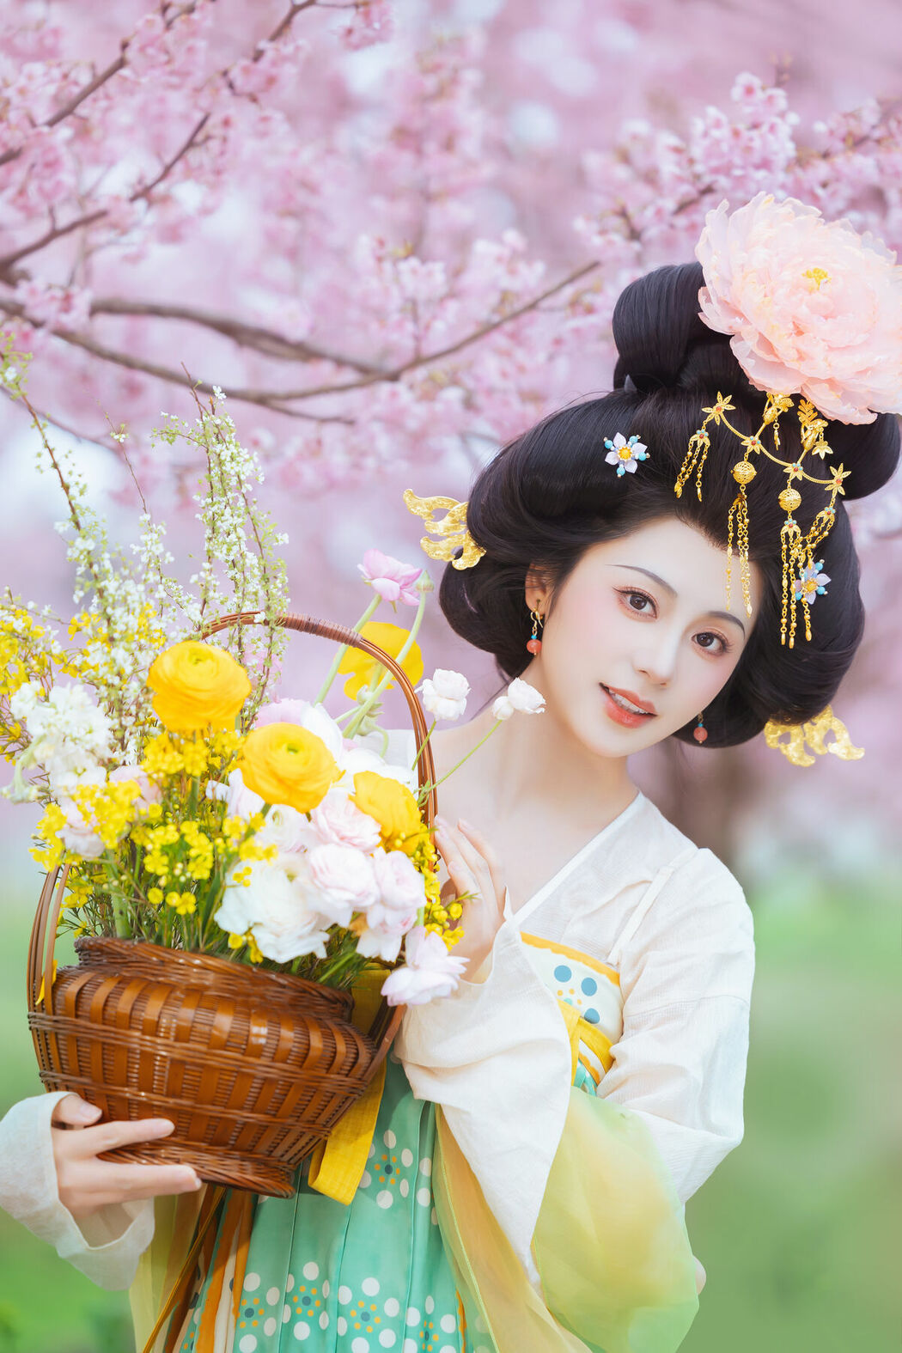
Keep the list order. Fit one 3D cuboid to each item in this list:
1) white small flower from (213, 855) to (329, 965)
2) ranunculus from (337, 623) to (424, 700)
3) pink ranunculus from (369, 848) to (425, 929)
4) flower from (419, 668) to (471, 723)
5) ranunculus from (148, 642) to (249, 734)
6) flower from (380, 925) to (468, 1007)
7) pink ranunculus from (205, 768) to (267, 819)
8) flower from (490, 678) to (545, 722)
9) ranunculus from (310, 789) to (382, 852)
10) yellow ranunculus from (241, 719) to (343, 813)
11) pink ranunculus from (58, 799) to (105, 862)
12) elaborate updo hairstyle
[{"bbox_3d":[-0.120,0.157,3.730,0.079,0.074,0.060,0,-1,0],"label":"white small flower"},{"bbox_3d":[-0.053,-0.011,4.100,0.064,0.057,0.050,5,-6,11],"label":"ranunculus"},{"bbox_3d":[-0.038,0.145,3.770,0.044,0.055,0.046,0,-1,-14],"label":"pink ranunculus"},{"bbox_3d":[-0.005,0.014,4.030,0.037,0.037,0.036,6,6,0],"label":"flower"},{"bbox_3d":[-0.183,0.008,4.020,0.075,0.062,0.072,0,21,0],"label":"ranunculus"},{"bbox_3d":[-0.019,0.198,3.780,0.060,0.056,0.052,0,-2,-18],"label":"flower"},{"bbox_3d":[-0.155,0.084,4.030,0.050,0.043,0.047,-2,12,17],"label":"pink ranunculus"},{"bbox_3d":[0.047,0.016,3.810,0.038,0.030,0.032,1,-2,-37],"label":"flower"},{"bbox_3d":[-0.076,0.104,3.990,0.053,0.048,0.048,2,18,6],"label":"ranunculus"},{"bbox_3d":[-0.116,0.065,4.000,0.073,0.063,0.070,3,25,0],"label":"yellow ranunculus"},{"bbox_3d":[-0.267,0.111,4.020,0.037,0.045,0.039,-4,9,11],"label":"pink ranunculus"},{"bbox_3d":[0.180,-0.128,4.290,0.320,0.345,0.280,29,0,-18],"label":"elaborate updo hairstyle"}]

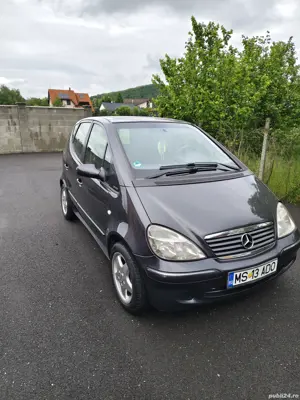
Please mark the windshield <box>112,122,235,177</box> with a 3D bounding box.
[{"bbox_3d":[0.238,-0.566,2.868,1.300,0.130,0.920,-7,48,-27],"label":"windshield"}]

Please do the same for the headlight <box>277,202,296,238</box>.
[{"bbox_3d":[1.161,0.182,2.469,0.340,0.250,0.280,-7,18,-27],"label":"headlight"}]

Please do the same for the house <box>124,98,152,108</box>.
[{"bbox_3d":[-3.125,-24.333,78.275,10.000,7.500,9.000,-1,16,-8],"label":"house"}]

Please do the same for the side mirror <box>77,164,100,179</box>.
[{"bbox_3d":[-0.567,-0.268,2.605,0.220,0.140,0.130,-7,18,-27],"label":"side mirror"}]

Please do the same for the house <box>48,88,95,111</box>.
[{"bbox_3d":[-17.157,-19.968,60.577,9.800,8.000,8.500,-3,16,-14],"label":"house"}]

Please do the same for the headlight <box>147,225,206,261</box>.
[{"bbox_3d":[0.189,0.305,1.969,0.340,0.250,0.280,-7,18,-27],"label":"headlight"}]

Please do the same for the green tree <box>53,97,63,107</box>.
[{"bbox_3d":[-15.643,-14.679,47.381,2.000,5.200,2.000,-3,16,-15],"label":"green tree"}]

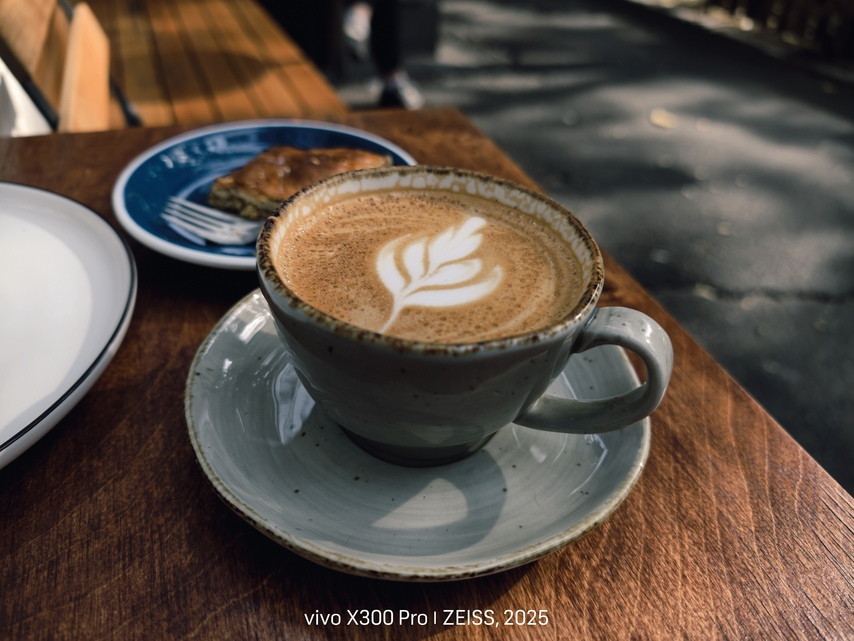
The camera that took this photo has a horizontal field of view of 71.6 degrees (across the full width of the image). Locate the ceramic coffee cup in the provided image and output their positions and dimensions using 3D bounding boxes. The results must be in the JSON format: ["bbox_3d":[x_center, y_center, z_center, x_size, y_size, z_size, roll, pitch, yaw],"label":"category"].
[{"bbox_3d":[0.011,0.006,0.195,0.128,0.067,0.101,19,40,15],"label":"ceramic coffee cup"}]

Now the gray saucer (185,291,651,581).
[{"bbox_3d":[-0.003,0.024,0.216,0.156,0.021,0.156,4,39,-3],"label":"gray saucer"}]

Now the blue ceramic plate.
[{"bbox_3d":[-0.077,-0.065,0.314,0.161,0.022,0.161,4,39,-3],"label":"blue ceramic plate"}]

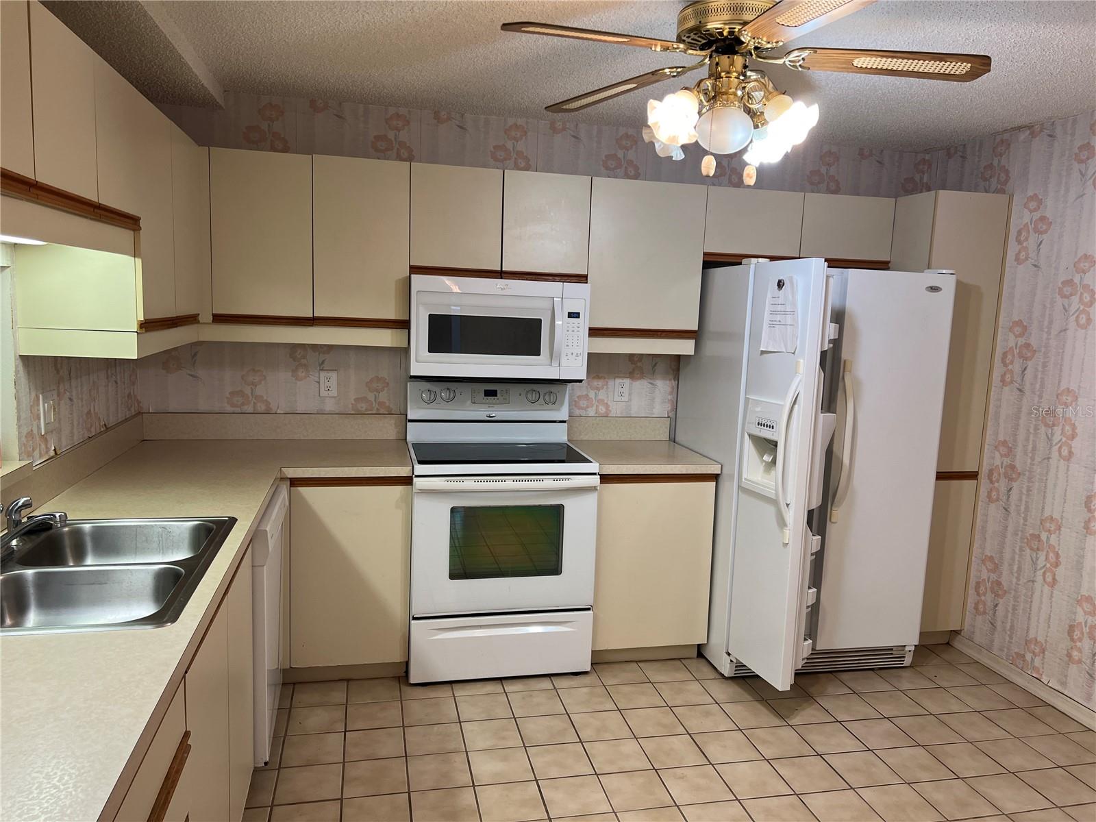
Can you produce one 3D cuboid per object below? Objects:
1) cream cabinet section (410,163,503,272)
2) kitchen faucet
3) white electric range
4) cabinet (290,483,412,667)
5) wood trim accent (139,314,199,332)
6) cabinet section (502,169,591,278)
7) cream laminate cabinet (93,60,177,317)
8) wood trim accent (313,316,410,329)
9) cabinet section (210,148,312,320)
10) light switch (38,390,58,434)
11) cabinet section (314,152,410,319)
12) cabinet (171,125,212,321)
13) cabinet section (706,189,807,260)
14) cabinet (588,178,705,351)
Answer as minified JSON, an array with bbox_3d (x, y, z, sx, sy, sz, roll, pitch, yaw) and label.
[{"bbox_3d":[-0.411,-0.814,3.571,0.382,0.433,0.313,1,7,-13],"label":"cream cabinet section"},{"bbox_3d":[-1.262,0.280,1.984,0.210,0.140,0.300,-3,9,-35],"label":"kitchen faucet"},{"bbox_3d":[-0.228,0.491,3.603,0.757,1.173,0.670,1,8,-12],"label":"white electric range"},{"bbox_3d":[-0.839,0.594,3.527,0.455,0.760,0.600,1,8,-12],"label":"cabinet"},{"bbox_3d":[-1.280,-0.303,2.804,0.022,0.037,0.815,1,8,-12],"label":"wood trim accent"},{"bbox_3d":[-0.038,-0.810,3.656,0.382,0.433,0.313,1,7,-13],"label":"cabinet section"},{"bbox_3d":[-1.337,-0.588,2.361,0.325,0.638,0.809,0,7,-12],"label":"cream laminate cabinet"},{"bbox_3d":[-0.772,-0.361,3.411,0.382,0.038,0.024,0,7,-12],"label":"wood trim accent"},{"bbox_3d":[-1.165,-0.707,3.416,0.383,0.663,0.313,1,7,-13],"label":"cabinet section"},{"bbox_3d":[-1.553,0.002,2.567,0.011,0.118,0.116,0,8,-12],"label":"light switch"},{"bbox_3d":[-0.790,-0.704,3.501,0.387,0.663,0.313,1,7,-13],"label":"cabinet section"},{"bbox_3d":[-1.465,-0.664,2.973,0.334,0.653,0.450,0,7,-12],"label":"cabinet"},{"bbox_3d":[0.898,-0.863,3.860,0.477,0.309,0.313,1,7,-13],"label":"cabinet section"},{"bbox_3d":[0.400,-0.650,3.777,0.524,0.753,0.325,1,8,-12],"label":"cabinet"}]

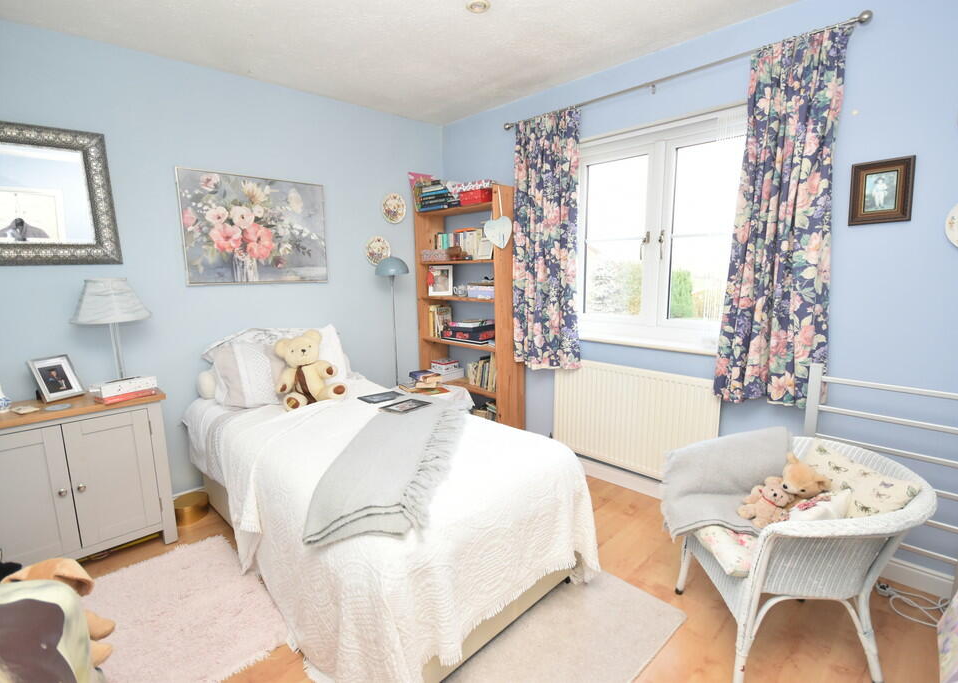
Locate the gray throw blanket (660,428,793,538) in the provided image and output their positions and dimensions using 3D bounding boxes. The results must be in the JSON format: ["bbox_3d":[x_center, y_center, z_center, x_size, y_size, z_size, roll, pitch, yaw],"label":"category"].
[{"bbox_3d":[0.881,0.496,1.622,0.460,0.290,0.350,-1,9,2],"label":"gray throw blanket"}]

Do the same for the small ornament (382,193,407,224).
[{"bbox_3d":[-0.602,-0.949,3.254,0.210,0.214,0.025,-10,13,-43],"label":"small ornament"}]

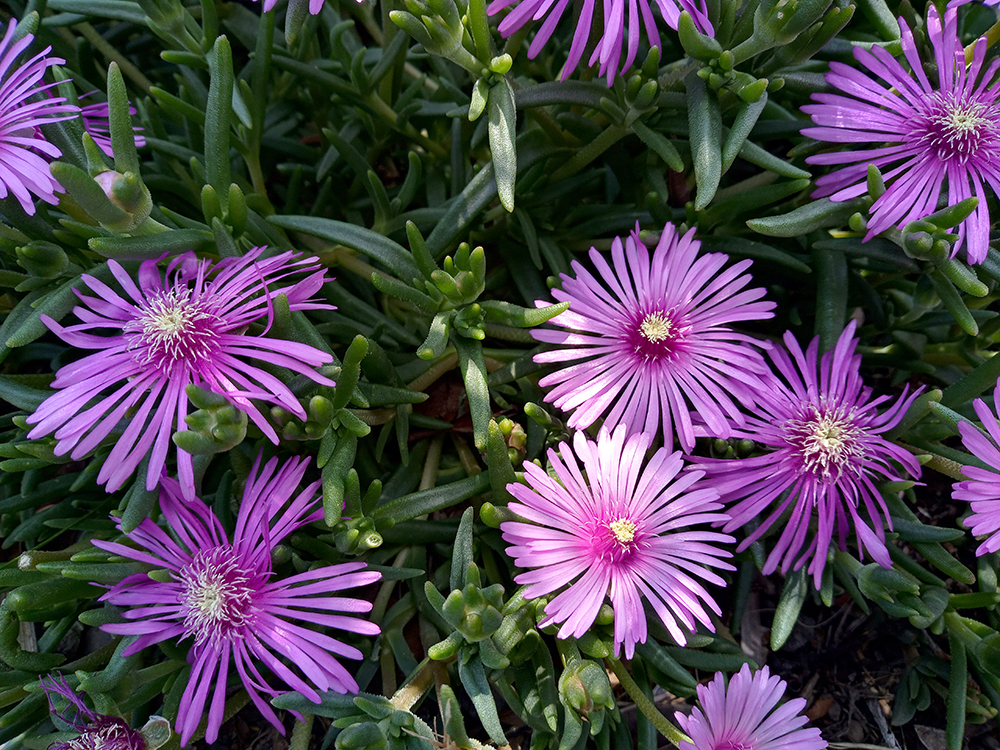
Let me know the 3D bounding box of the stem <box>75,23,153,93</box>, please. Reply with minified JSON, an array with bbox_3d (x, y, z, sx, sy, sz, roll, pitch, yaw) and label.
[{"bbox_3d":[-0.119,-0.098,0.250,0.033,0.004,0.004,42,90,-11],"label":"stem"}]

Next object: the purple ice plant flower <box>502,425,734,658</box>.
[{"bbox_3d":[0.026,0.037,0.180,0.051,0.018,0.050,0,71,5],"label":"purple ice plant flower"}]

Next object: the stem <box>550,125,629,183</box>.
[{"bbox_3d":[0.025,-0.062,0.226,0.027,0.004,0.004,-36,90,13],"label":"stem"}]

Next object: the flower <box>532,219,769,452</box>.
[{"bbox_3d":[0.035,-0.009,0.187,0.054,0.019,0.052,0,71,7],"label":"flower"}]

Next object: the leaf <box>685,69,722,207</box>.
[{"bbox_3d":[0.052,-0.060,0.208,0.008,0.036,0.006,-3,21,0],"label":"leaf"}]

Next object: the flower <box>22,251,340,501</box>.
[{"bbox_3d":[-0.070,-0.001,0.178,0.062,0.021,0.054,0,65,-5],"label":"flower"}]

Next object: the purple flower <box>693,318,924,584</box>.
[{"bbox_3d":[0.072,0.018,0.187,0.051,0.020,0.056,0,69,5],"label":"purple flower"}]

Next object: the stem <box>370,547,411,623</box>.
[{"bbox_3d":[-0.029,0.056,0.215,0.004,0.004,0.023,26,102,0],"label":"stem"}]

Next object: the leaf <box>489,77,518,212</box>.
[{"bbox_3d":[0.001,-0.058,0.203,0.007,0.035,0.006,-4,21,0],"label":"leaf"}]

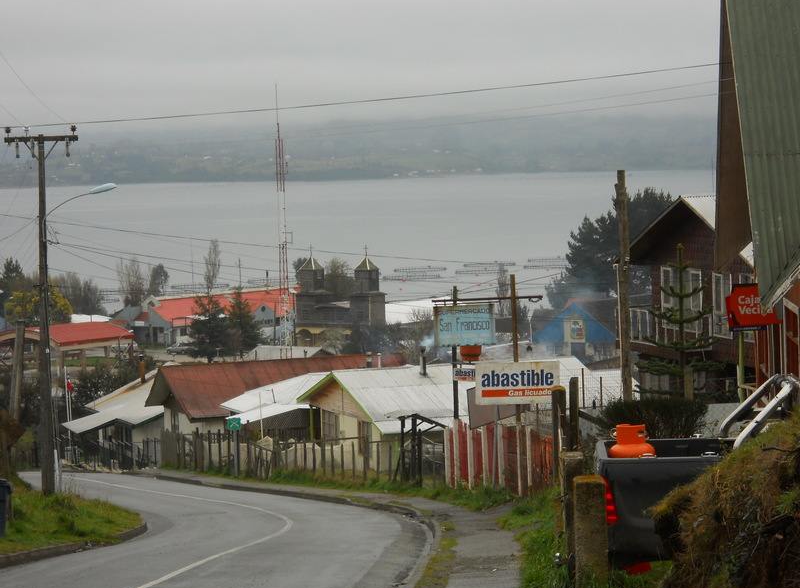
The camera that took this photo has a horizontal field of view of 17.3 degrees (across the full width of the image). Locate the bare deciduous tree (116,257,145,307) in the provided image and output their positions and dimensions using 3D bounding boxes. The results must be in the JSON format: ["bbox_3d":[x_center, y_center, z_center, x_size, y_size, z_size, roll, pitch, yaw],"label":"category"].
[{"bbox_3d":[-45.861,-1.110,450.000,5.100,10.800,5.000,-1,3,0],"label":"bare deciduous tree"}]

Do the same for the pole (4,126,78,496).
[{"bbox_3d":[-9.553,0.445,71.000,2.000,9.950,0.400,-1,3,0],"label":"pole"}]

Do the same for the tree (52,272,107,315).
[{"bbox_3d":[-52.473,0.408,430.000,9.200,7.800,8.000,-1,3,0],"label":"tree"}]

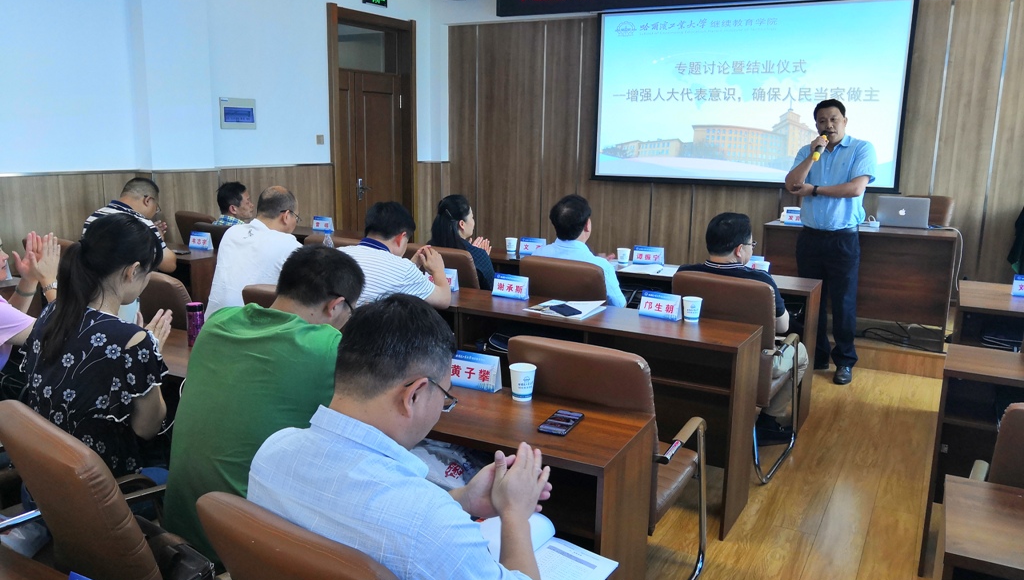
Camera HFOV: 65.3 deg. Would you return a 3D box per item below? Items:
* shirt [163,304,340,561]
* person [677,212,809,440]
[{"bbox_3d":[-0.613,0.342,1.909,0.480,0.620,0.410,10,14,38],"label":"shirt"},{"bbox_3d":[1.073,0.208,3.747,0.526,1.162,0.775,7,13,27],"label":"person"}]

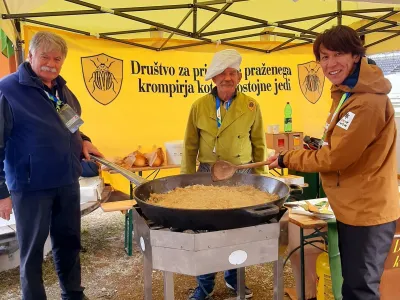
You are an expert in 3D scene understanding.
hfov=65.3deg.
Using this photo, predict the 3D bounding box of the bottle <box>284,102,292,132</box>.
[{"bbox_3d":[0.981,-0.367,3.480,0.087,0.334,0.087,-1,6,0],"label":"bottle"}]

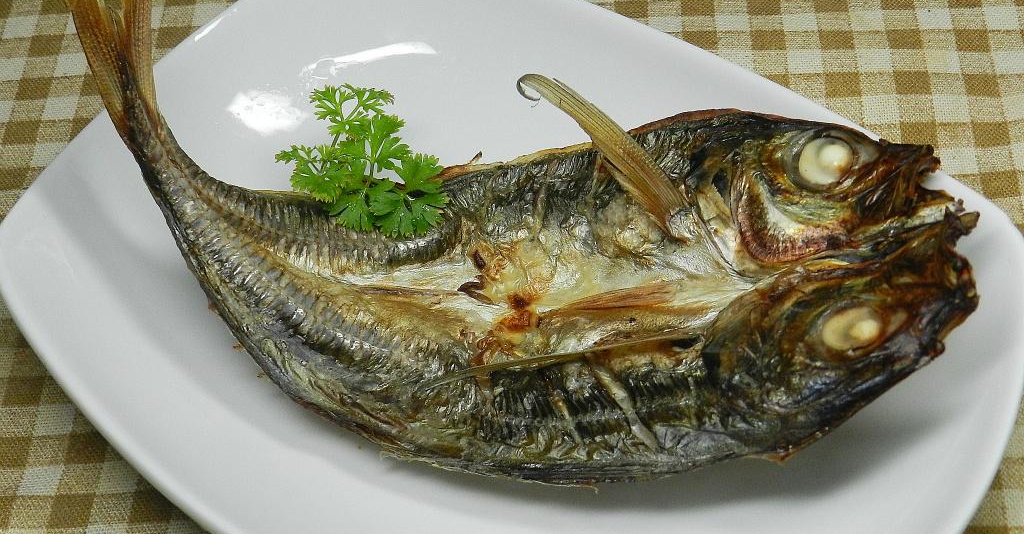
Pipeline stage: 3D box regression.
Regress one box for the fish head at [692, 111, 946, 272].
[{"bbox_3d":[0.073,-0.017,0.420,0.061,0.022,0.039,0,49,7],"label":"fish head"}]

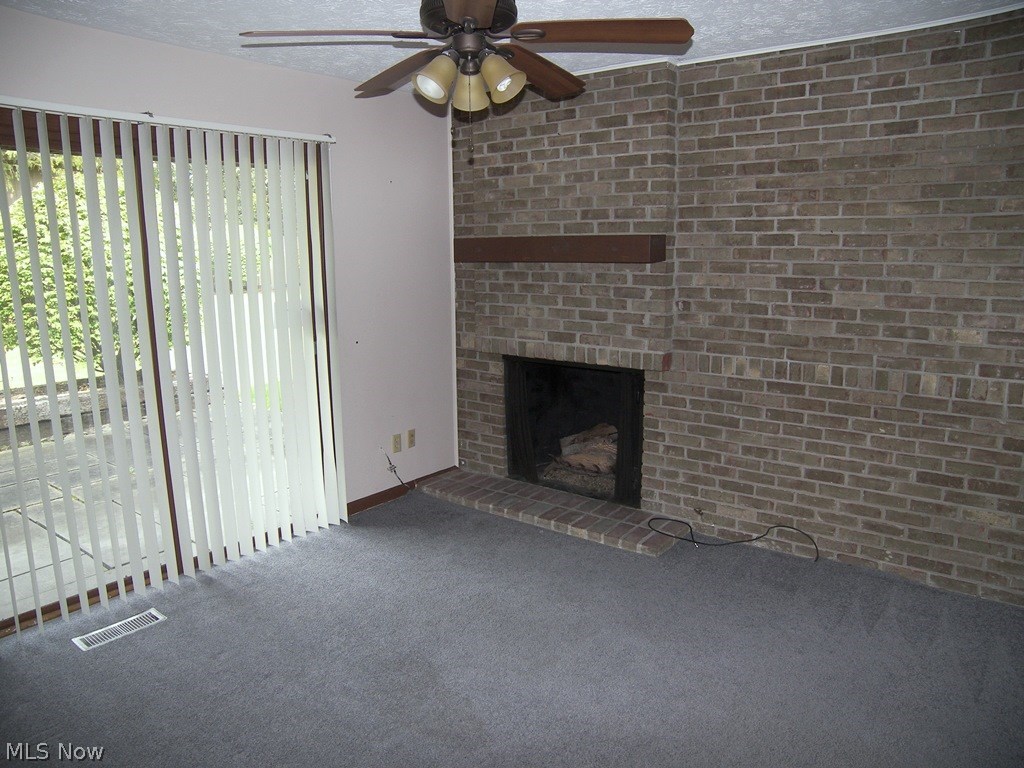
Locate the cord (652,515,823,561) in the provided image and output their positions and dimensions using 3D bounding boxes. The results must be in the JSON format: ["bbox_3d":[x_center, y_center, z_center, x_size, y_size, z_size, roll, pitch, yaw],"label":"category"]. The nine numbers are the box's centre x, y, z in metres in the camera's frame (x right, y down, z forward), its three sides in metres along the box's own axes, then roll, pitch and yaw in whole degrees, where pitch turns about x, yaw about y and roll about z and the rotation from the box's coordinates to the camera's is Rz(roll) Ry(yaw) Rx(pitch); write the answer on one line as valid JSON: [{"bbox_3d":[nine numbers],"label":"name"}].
[{"bbox_3d":[1.107,0.790,3.657,0.850,0.150,0.270,7,13,32],"label":"cord"}]

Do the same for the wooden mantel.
[{"bbox_3d":[0.226,-0.727,3.861,1.210,0.140,0.200,7,13,32],"label":"wooden mantel"}]

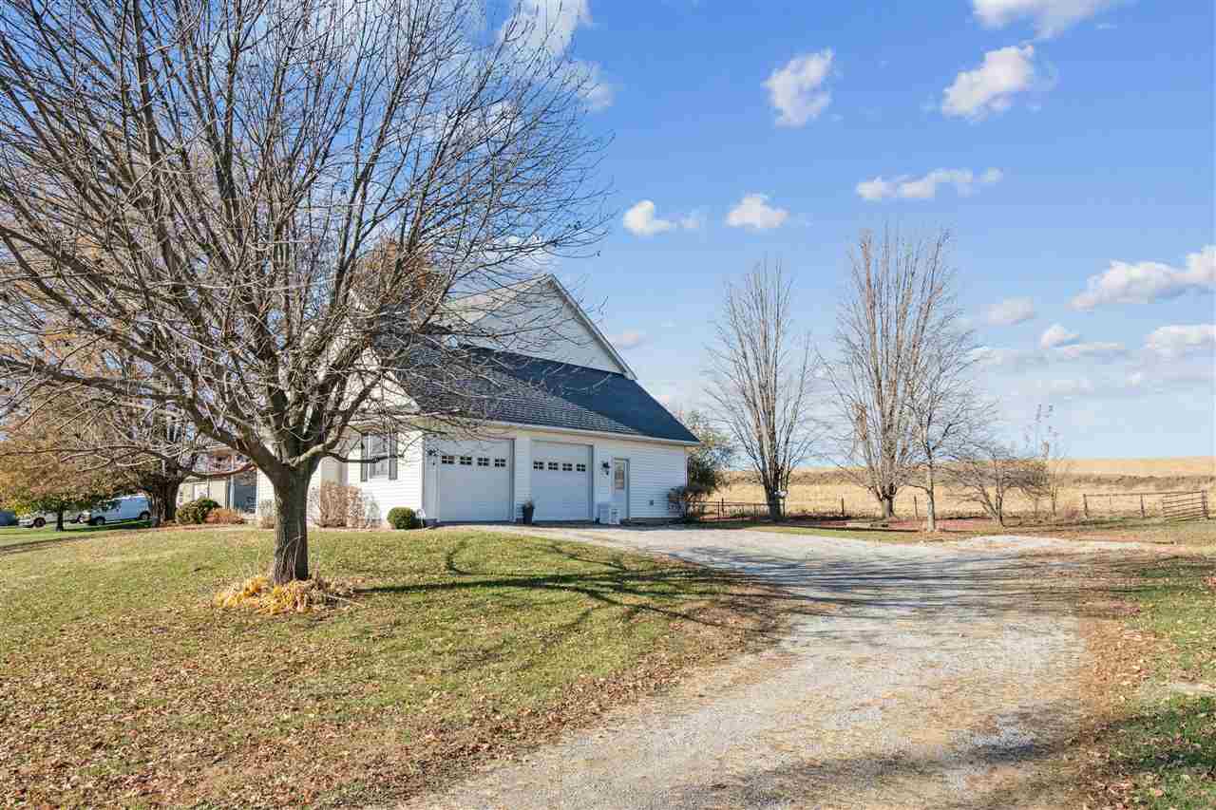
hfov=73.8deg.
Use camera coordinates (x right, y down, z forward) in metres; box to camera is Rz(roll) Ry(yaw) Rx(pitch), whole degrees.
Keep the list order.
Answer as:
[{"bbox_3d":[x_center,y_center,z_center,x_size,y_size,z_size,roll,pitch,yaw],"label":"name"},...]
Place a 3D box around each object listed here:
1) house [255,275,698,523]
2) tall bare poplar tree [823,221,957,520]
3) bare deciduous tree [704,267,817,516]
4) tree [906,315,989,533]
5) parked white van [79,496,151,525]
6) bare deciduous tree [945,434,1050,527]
[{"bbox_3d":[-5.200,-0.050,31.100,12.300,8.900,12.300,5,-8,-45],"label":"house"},{"bbox_3d":[15.044,-1.663,43.000,6.854,15.422,6.854,0,-6,0],"label":"tall bare poplar tree"},{"bbox_3d":[7.428,-0.663,39.000,5.485,12.387,5.485,0,-6,0],"label":"bare deciduous tree"},{"bbox_3d":[11.908,0.651,28.500,3.207,7.583,3.207,0,-6,0],"label":"tree"},{"bbox_3d":[-34.372,7.416,57.000,4.950,1.900,1.950,-5,-5,6],"label":"parked white van"},{"bbox_3d":[15.761,3.017,33.000,4.255,3.868,4.255,0,-6,0],"label":"bare deciduous tree"}]

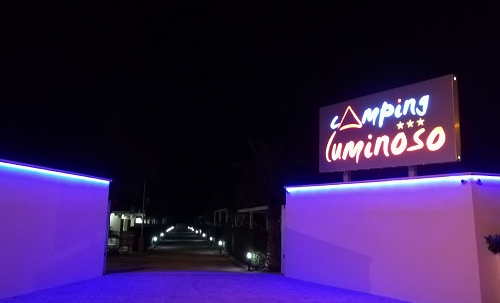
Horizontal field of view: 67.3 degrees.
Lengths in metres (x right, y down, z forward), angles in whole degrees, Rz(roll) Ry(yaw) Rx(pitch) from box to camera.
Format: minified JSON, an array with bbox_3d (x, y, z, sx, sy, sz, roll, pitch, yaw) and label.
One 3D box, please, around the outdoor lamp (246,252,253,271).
[{"bbox_3d":[-0.012,3.346,11.400,0.160,0.560,0.160,1,-10,0],"label":"outdoor lamp"}]

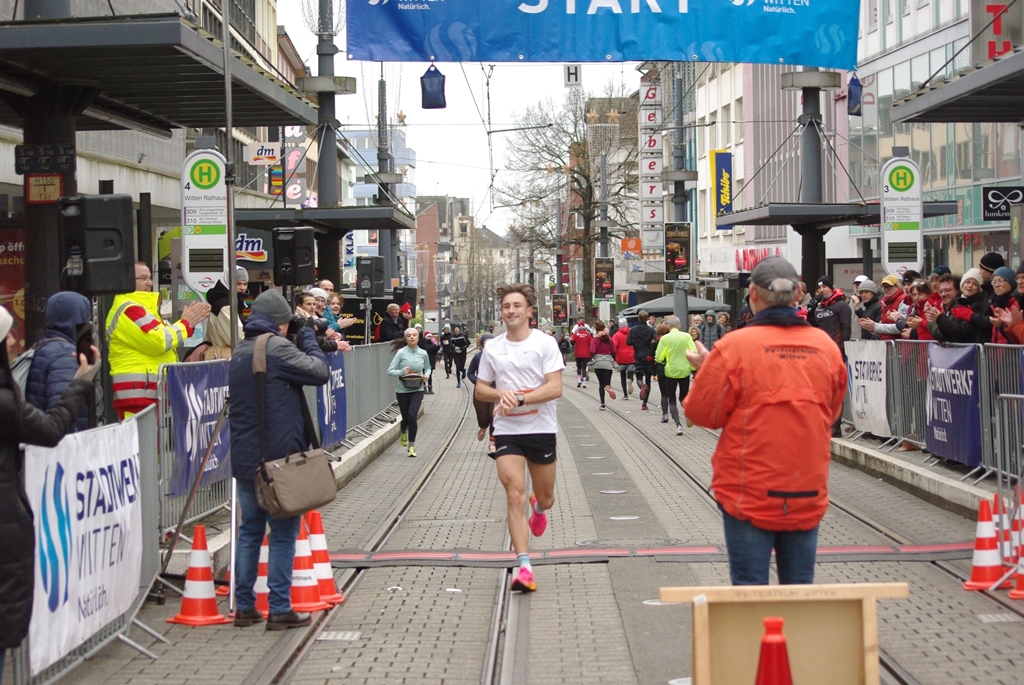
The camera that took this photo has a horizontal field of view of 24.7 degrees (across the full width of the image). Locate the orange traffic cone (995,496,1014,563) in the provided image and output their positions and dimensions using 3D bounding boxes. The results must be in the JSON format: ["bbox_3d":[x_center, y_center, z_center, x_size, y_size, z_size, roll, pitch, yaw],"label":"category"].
[{"bbox_3d":[2.879,1.145,13.750,0.285,0.500,0.285,-1,0,12],"label":"orange traffic cone"}]

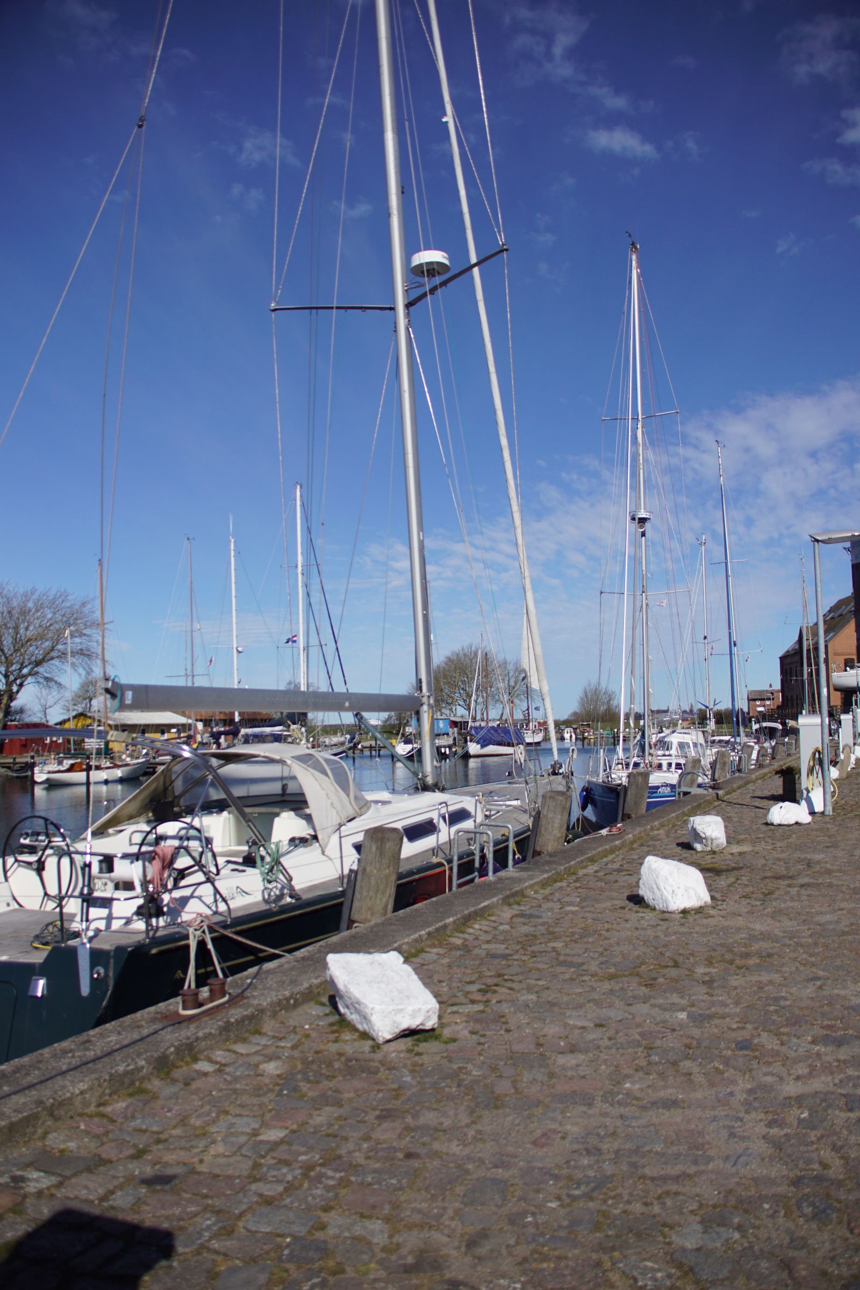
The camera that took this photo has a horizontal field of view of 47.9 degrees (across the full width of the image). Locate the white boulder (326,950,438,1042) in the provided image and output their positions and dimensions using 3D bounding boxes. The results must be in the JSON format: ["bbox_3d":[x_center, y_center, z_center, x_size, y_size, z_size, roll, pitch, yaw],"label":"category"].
[{"bbox_3d":[-0.249,1.893,5.219,0.390,0.320,0.620,1,-5,-25],"label":"white boulder"}]

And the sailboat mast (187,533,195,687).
[{"bbox_3d":[-14.865,-0.061,60.549,0.150,13.496,0.170,-5,-5,25],"label":"sailboat mast"}]

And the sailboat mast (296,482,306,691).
[{"bbox_3d":[-9.749,-2.531,73.813,0.260,19.973,0.300,-4,-5,25],"label":"sailboat mast"}]

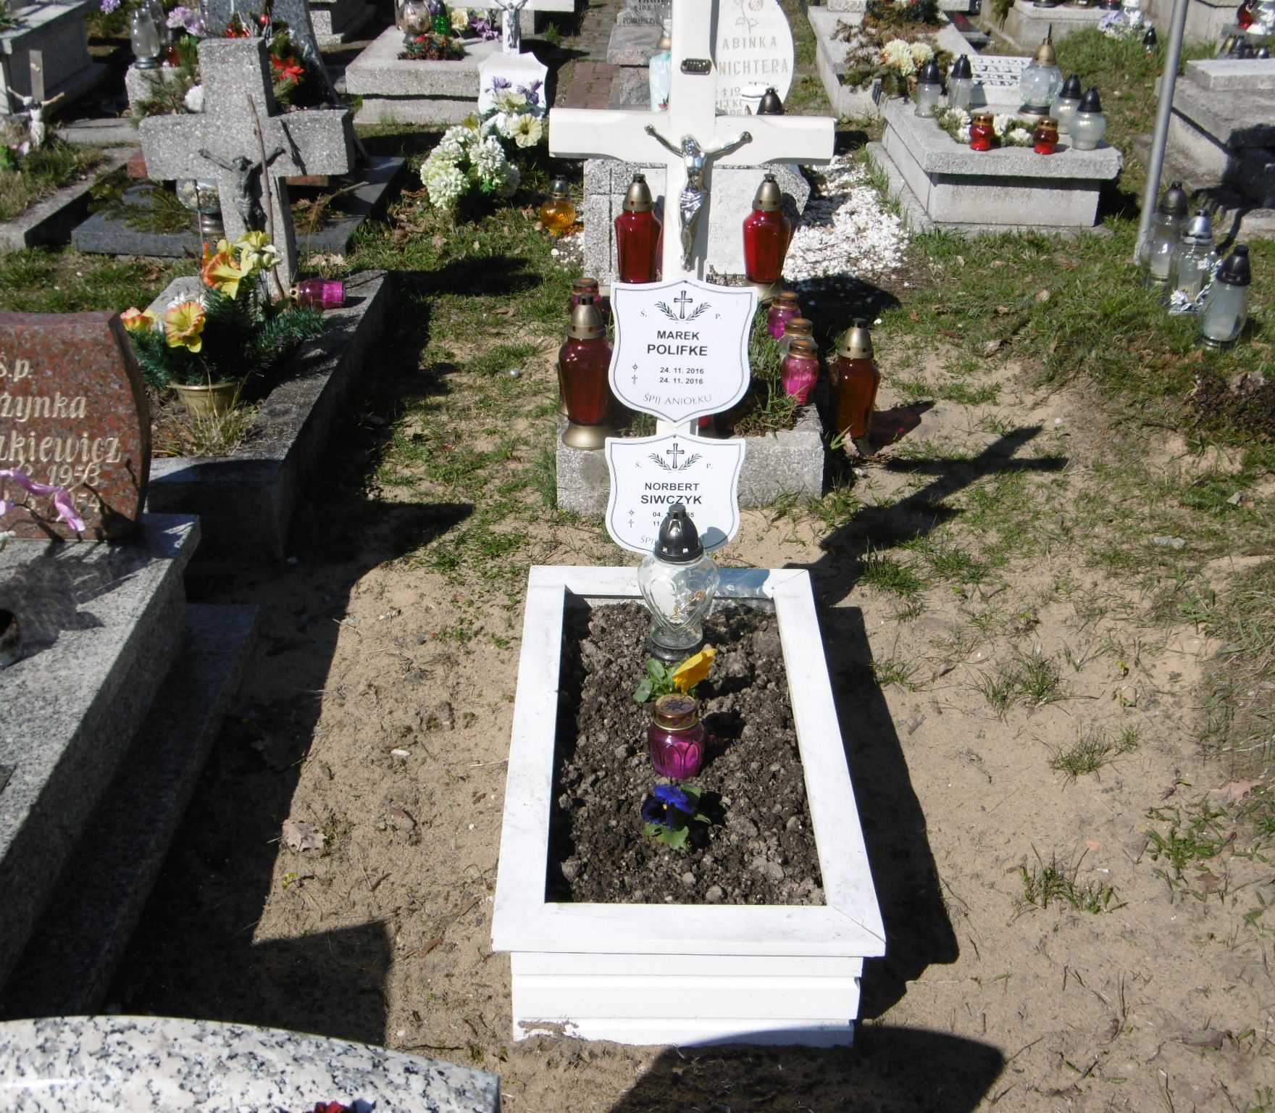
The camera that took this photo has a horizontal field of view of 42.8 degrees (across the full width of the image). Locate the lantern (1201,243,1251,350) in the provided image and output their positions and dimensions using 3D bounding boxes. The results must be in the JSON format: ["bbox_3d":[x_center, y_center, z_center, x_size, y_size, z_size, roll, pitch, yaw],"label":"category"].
[{"bbox_3d":[1.593,-0.715,4.422,0.125,0.268,0.125,1,28,-1],"label":"lantern"}]

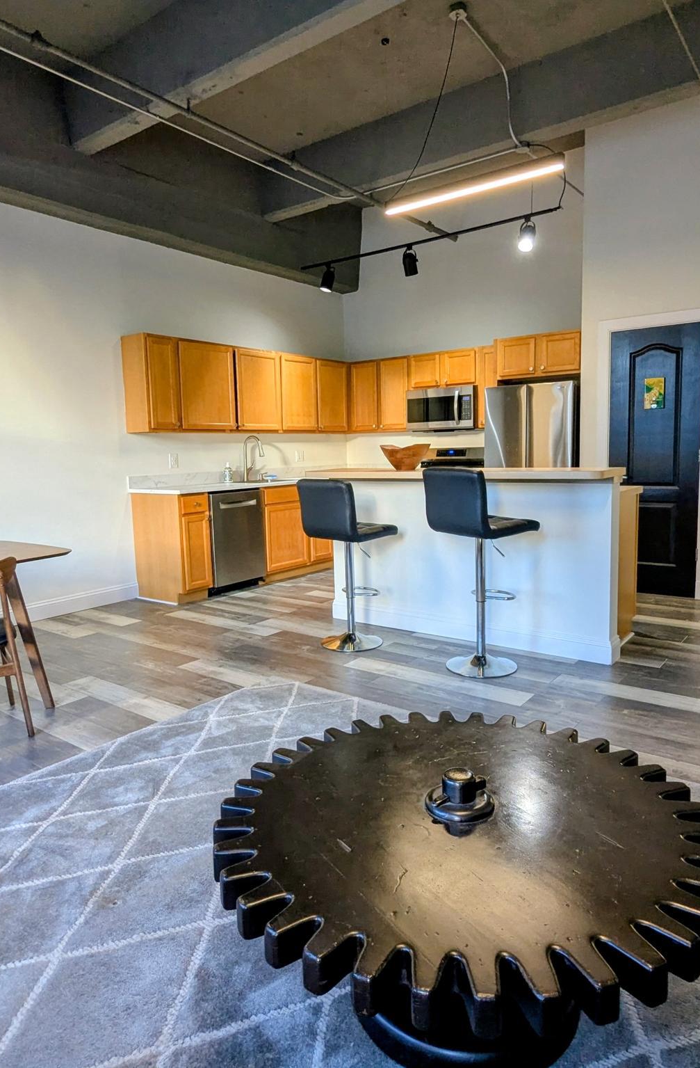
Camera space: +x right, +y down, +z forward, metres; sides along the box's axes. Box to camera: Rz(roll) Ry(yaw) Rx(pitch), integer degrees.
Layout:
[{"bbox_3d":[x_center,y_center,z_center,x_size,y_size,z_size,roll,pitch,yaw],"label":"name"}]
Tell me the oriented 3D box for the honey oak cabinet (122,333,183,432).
[{"bbox_3d":[-1.615,-1.207,5.374,0.315,0.760,0.325,4,9,38],"label":"honey oak cabinet"}]

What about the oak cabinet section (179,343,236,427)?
[{"bbox_3d":[-1.331,-1.272,5.776,0.315,0.766,0.643,4,9,37],"label":"oak cabinet section"}]

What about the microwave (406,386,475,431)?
[{"bbox_3d":[0.973,-1.233,6.532,0.760,0.400,0.413,4,9,38],"label":"microwave"}]

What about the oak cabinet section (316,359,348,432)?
[{"bbox_3d":[-0.282,-1.471,7.154,0.315,0.766,0.559,4,9,37],"label":"oak cabinet section"}]

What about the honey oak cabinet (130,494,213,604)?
[{"bbox_3d":[-1.474,0.106,5.502,0.625,0.895,0.316,3,9,37],"label":"honey oak cabinet"}]

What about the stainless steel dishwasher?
[{"bbox_3d":[-1.182,0.052,5.857,0.615,0.855,0.600,3,9,37],"label":"stainless steel dishwasher"}]

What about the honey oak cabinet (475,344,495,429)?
[{"bbox_3d":[1.413,-1.435,6.440,0.230,0.770,0.315,3,9,37],"label":"honey oak cabinet"}]

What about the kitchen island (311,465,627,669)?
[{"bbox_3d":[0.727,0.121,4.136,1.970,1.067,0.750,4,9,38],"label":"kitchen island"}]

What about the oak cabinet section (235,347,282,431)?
[{"bbox_3d":[-0.959,-1.343,6.264,0.315,0.766,0.592,4,9,37],"label":"oak cabinet section"}]

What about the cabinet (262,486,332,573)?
[{"bbox_3d":[-0.694,-0.083,6.394,0.635,0.785,1.040,4,9,38],"label":"cabinet"}]

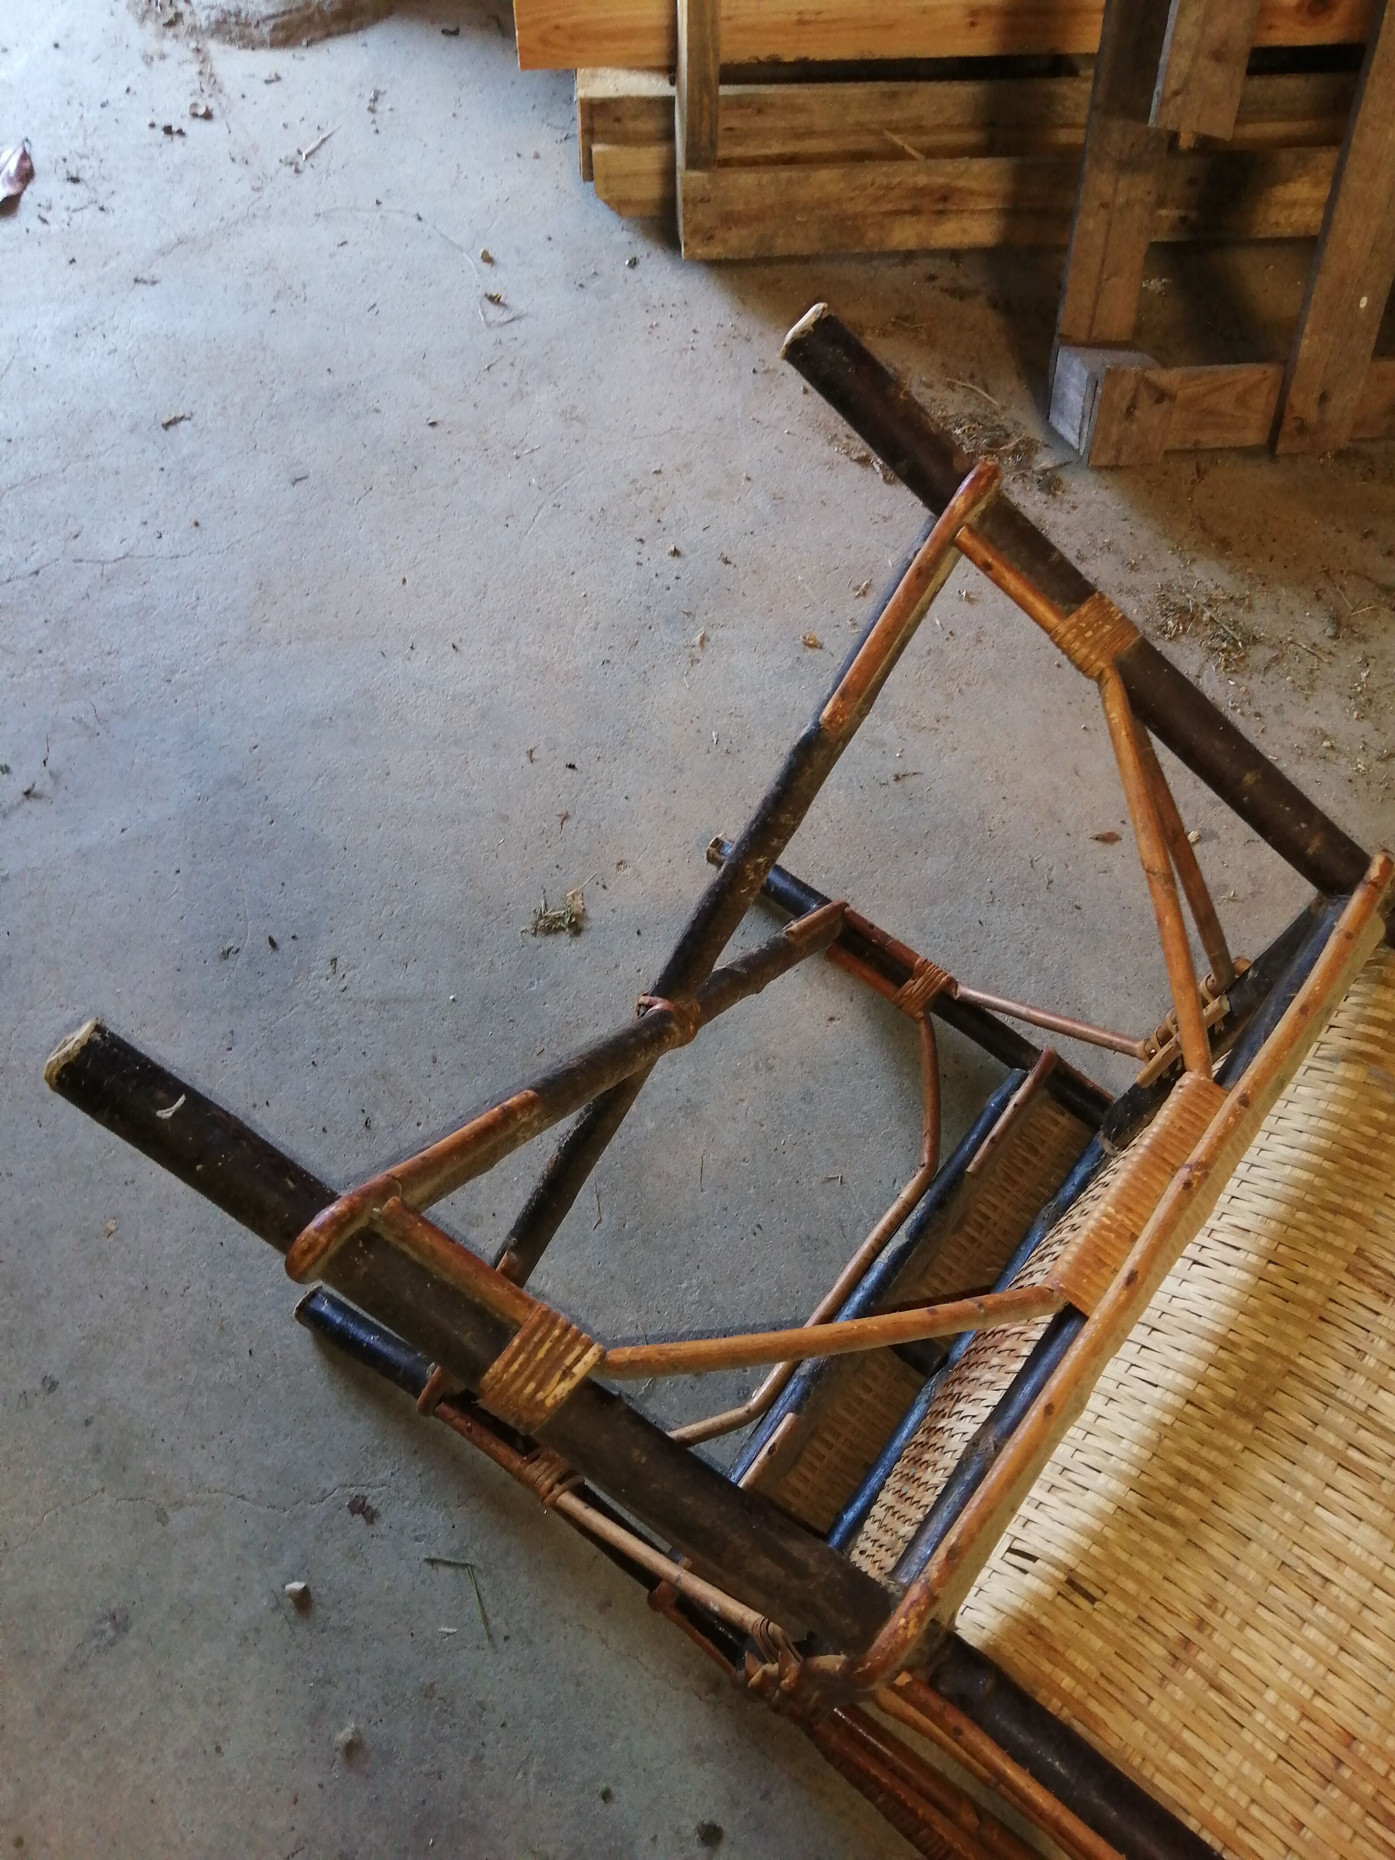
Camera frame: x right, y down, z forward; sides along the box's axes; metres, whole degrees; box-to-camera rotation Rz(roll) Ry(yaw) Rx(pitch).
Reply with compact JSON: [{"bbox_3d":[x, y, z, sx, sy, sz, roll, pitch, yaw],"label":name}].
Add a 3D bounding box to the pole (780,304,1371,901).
[{"bbox_3d":[0.207,-0.174,0.757,0.421,0.036,0.036,45,69,1],"label":"pole"}]

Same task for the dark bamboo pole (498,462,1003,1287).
[{"bbox_3d":[-0.024,0.066,0.946,0.030,0.784,0.030,43,31,22],"label":"dark bamboo pole"}]

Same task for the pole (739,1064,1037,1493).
[{"bbox_3d":[0.137,0.305,1.168,0.024,0.024,0.487,33,68,18],"label":"pole"}]

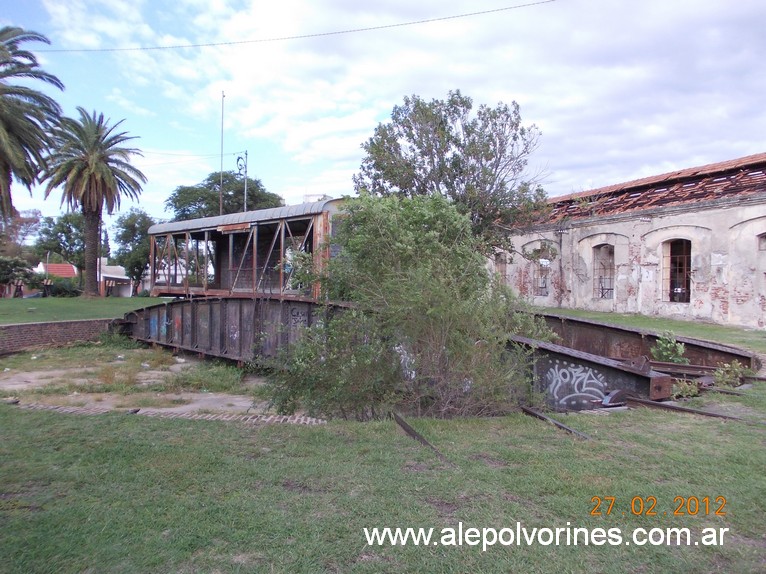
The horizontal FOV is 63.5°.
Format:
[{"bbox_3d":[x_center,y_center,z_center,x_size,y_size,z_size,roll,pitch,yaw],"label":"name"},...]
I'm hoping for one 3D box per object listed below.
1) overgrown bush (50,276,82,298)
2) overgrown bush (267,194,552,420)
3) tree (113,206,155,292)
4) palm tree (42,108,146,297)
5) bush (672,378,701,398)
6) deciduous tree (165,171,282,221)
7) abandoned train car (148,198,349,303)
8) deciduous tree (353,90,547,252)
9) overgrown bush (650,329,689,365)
[{"bbox_3d":[-23.067,0.000,45.000,2.500,1.500,2.200,0,1,0],"label":"overgrown bush"},{"bbox_3d":[0.381,0.180,8.900,4.000,3.000,3.200,0,1,0],"label":"overgrown bush"},{"bbox_3d":[-21.178,-3.038,53.000,4.500,7.400,4.500,0,1,0],"label":"tree"},{"bbox_3d":[-19.097,-5.593,41.000,6.900,12.400,6.800,0,1,0],"label":"palm tree"},{"bbox_3d":[4.067,1.360,8.300,0.380,0.280,0.360,0,1,0],"label":"bush"},{"bbox_3d":[-13.390,-4.827,52.000,9.900,10.000,9.300,0,1,0],"label":"deciduous tree"},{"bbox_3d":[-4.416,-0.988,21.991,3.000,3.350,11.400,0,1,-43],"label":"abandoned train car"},{"bbox_3d":[2.845,-3.615,26.500,8.200,9.200,7.600,0,1,0],"label":"deciduous tree"},{"bbox_3d":[4.810,1.024,10.400,0.620,0.600,0.550,0,1,0],"label":"overgrown bush"}]

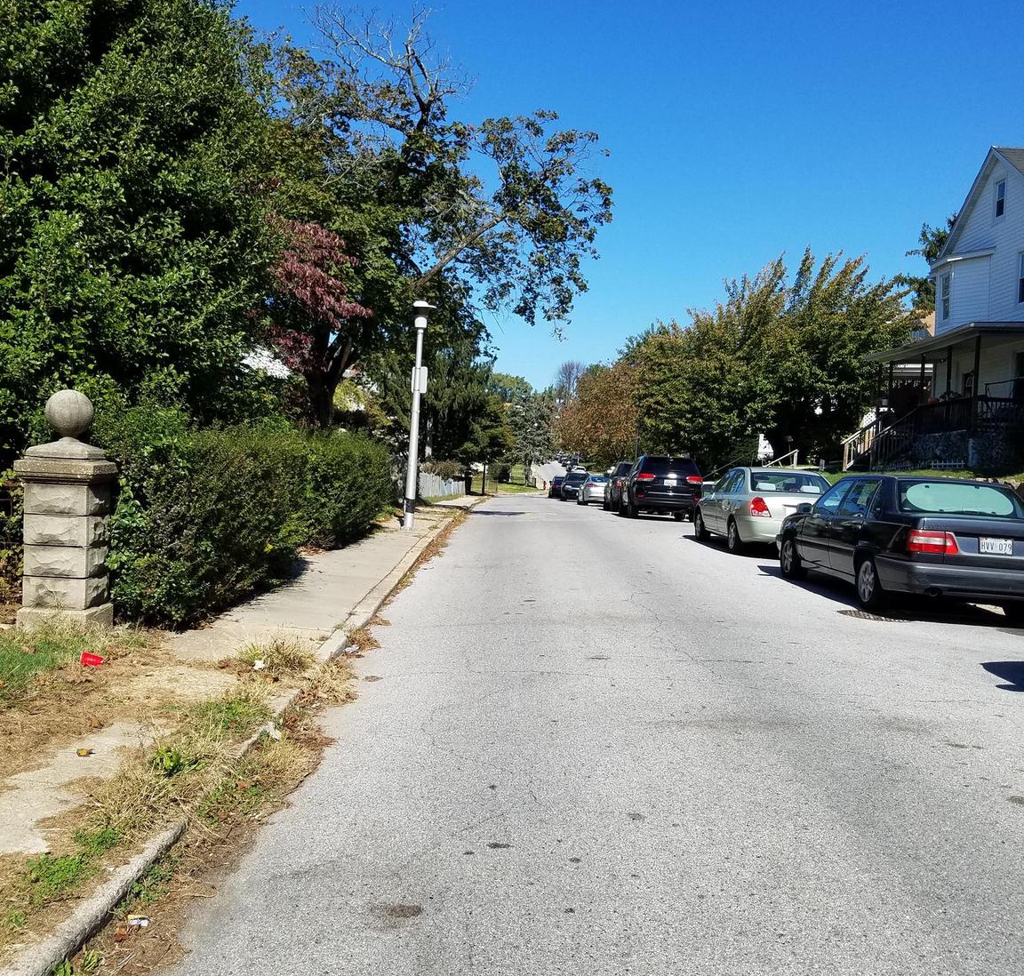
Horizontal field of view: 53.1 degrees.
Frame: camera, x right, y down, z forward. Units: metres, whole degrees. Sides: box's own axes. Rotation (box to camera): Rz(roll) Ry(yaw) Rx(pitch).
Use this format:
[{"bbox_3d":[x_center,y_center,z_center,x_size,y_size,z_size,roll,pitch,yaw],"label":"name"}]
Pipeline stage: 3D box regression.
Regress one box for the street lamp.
[{"bbox_3d":[-1.750,-1.356,18.900,0.420,4.250,0.420,3,1,0],"label":"street lamp"}]

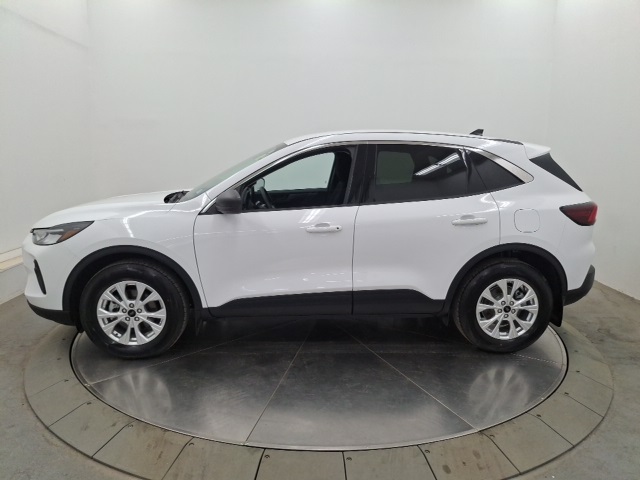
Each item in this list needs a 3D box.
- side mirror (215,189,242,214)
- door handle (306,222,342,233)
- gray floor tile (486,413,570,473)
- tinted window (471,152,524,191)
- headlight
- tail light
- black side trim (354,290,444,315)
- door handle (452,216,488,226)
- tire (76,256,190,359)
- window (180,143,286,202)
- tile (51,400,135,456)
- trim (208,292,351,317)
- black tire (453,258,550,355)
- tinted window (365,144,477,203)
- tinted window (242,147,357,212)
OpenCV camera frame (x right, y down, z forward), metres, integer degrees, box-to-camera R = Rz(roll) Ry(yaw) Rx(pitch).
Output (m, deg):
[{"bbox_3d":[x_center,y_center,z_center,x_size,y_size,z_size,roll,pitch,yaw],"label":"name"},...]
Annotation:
[{"bbox_3d":[-0.602,-0.252,3.049,0.165,0.170,0.220,0,9,-4],"label":"side mirror"},{"bbox_3d":[0.032,-0.077,3.189,0.250,0.060,0.055,0,10,-4],"label":"door handle"},{"bbox_3d":[1.094,1.071,2.466,0.455,0.020,0.325,-5,11,-30],"label":"gray floor tile"},{"bbox_3d":[1.301,-0.511,3.399,0.440,0.327,0.040,-1,-12,-10],"label":"tinted window"},{"bbox_3d":[-1.827,-0.062,3.283,0.520,0.185,0.430,-2,10,-14],"label":"headlight"},{"bbox_3d":[1.915,-0.203,3.462,0.350,0.180,0.220,0,10,-4],"label":"tail light"},{"bbox_3d":[0.574,0.452,3.367,0.670,0.195,0.060,0,10,-4],"label":"black side trim"},{"bbox_3d":[1.060,-0.131,3.259,0.255,0.060,0.055,-1,10,-7],"label":"door handle"},{"bbox_3d":[-1.319,0.489,3.327,0.720,0.715,0.230,0,10,-4],"label":"tire"},{"bbox_3d":[-0.697,-0.597,3.986,0.920,0.110,1.420,-28,10,1],"label":"window"},{"bbox_3d":[-1.248,1.016,2.546,0.440,0.045,0.293,8,12,34],"label":"tile"},{"bbox_3d":[-0.275,0.457,3.308,1.020,0.190,0.060,0,10,-4],"label":"trim"},{"bbox_3d":[1.384,0.494,3.518,0.720,0.715,0.230,0,10,-4],"label":"black tire"},{"bbox_3d":[0.733,-0.481,3.356,0.836,0.453,0.050,0,-12,-6],"label":"tinted window"},{"bbox_3d":[-0.169,-0.434,3.304,0.834,0.482,0.050,0,-13,-2],"label":"tinted window"}]

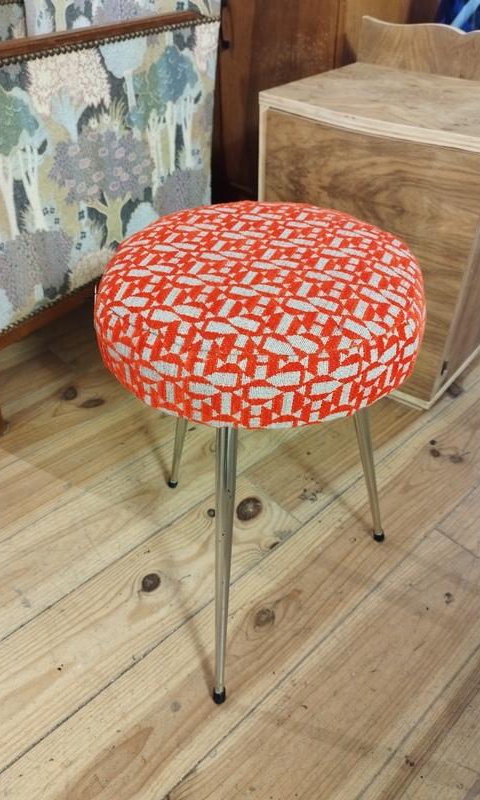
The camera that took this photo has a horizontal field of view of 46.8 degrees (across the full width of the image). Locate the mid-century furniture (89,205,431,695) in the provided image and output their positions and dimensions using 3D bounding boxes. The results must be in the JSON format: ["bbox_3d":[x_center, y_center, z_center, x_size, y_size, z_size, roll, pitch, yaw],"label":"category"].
[{"bbox_3d":[0.031,0.061,0.588,0.320,0.472,0.320,-1,43,0],"label":"mid-century furniture"}]

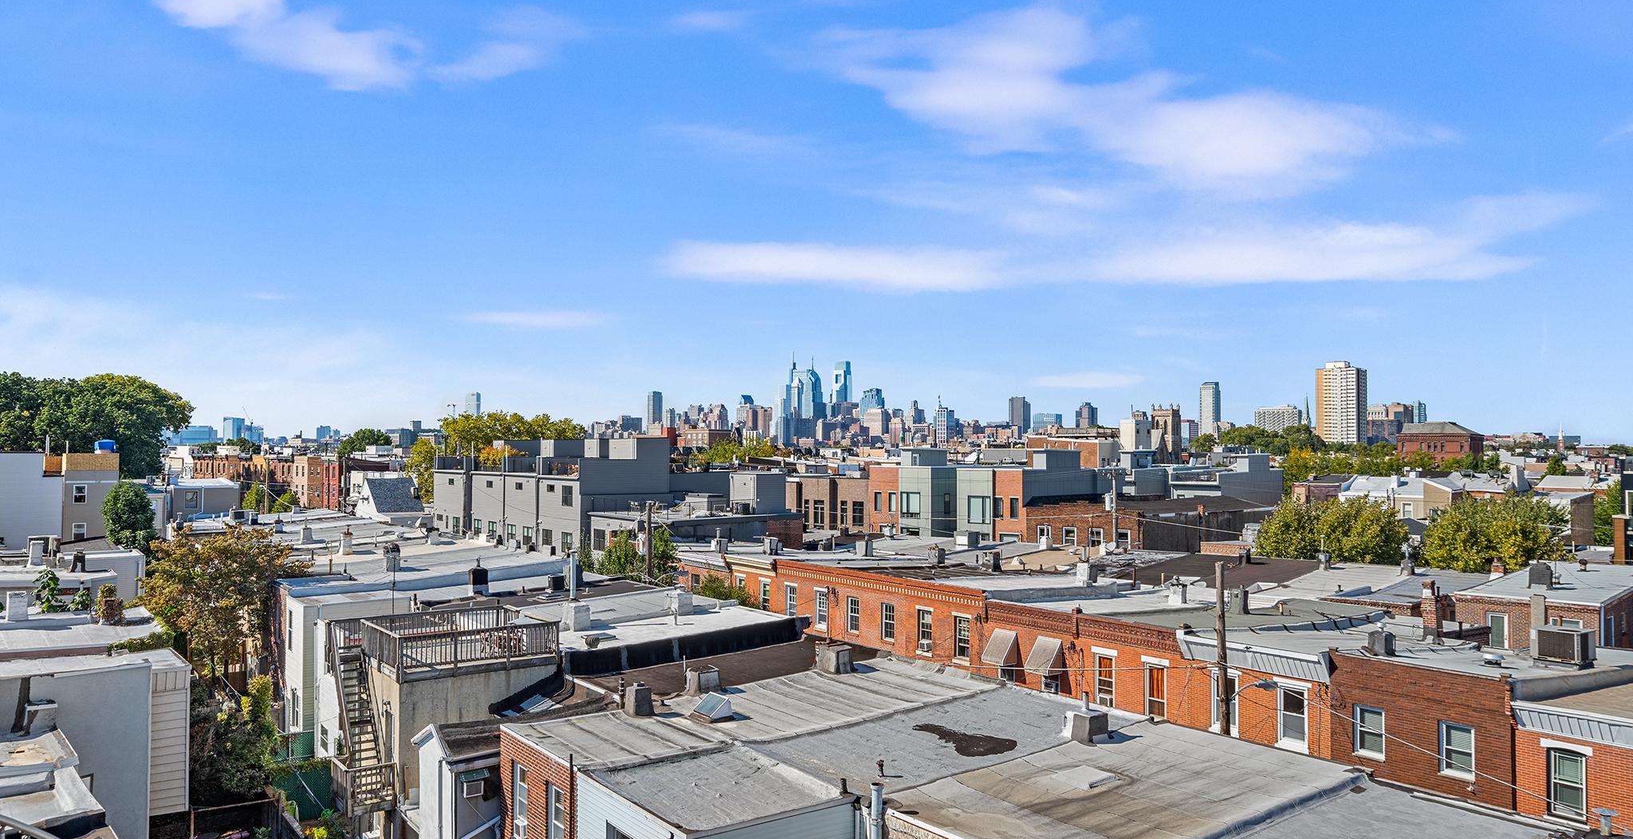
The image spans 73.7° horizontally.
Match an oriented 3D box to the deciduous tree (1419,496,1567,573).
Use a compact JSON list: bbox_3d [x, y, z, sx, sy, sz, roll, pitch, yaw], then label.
[{"bbox_3d":[38.484,9.011,61.771,7.400,9.255,7.200,-1,-2,32],"label":"deciduous tree"}]

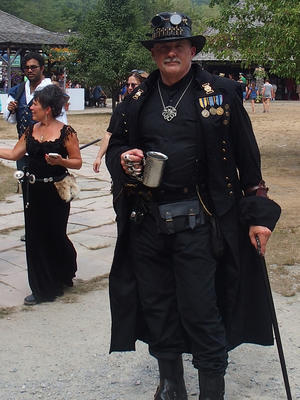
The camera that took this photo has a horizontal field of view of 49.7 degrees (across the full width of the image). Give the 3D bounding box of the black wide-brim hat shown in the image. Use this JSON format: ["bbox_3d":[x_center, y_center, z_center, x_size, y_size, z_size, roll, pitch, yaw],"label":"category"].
[{"bbox_3d":[0.107,-0.762,1.480,0.300,0.155,0.340,3,13,15],"label":"black wide-brim hat"}]

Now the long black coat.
[{"bbox_3d":[0.217,0.033,1.630,0.840,1.400,0.480,3,13,12],"label":"long black coat"}]

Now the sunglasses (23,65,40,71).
[{"bbox_3d":[-1.026,-1.144,2.800,0.145,0.045,0.140,2,13,8],"label":"sunglasses"}]

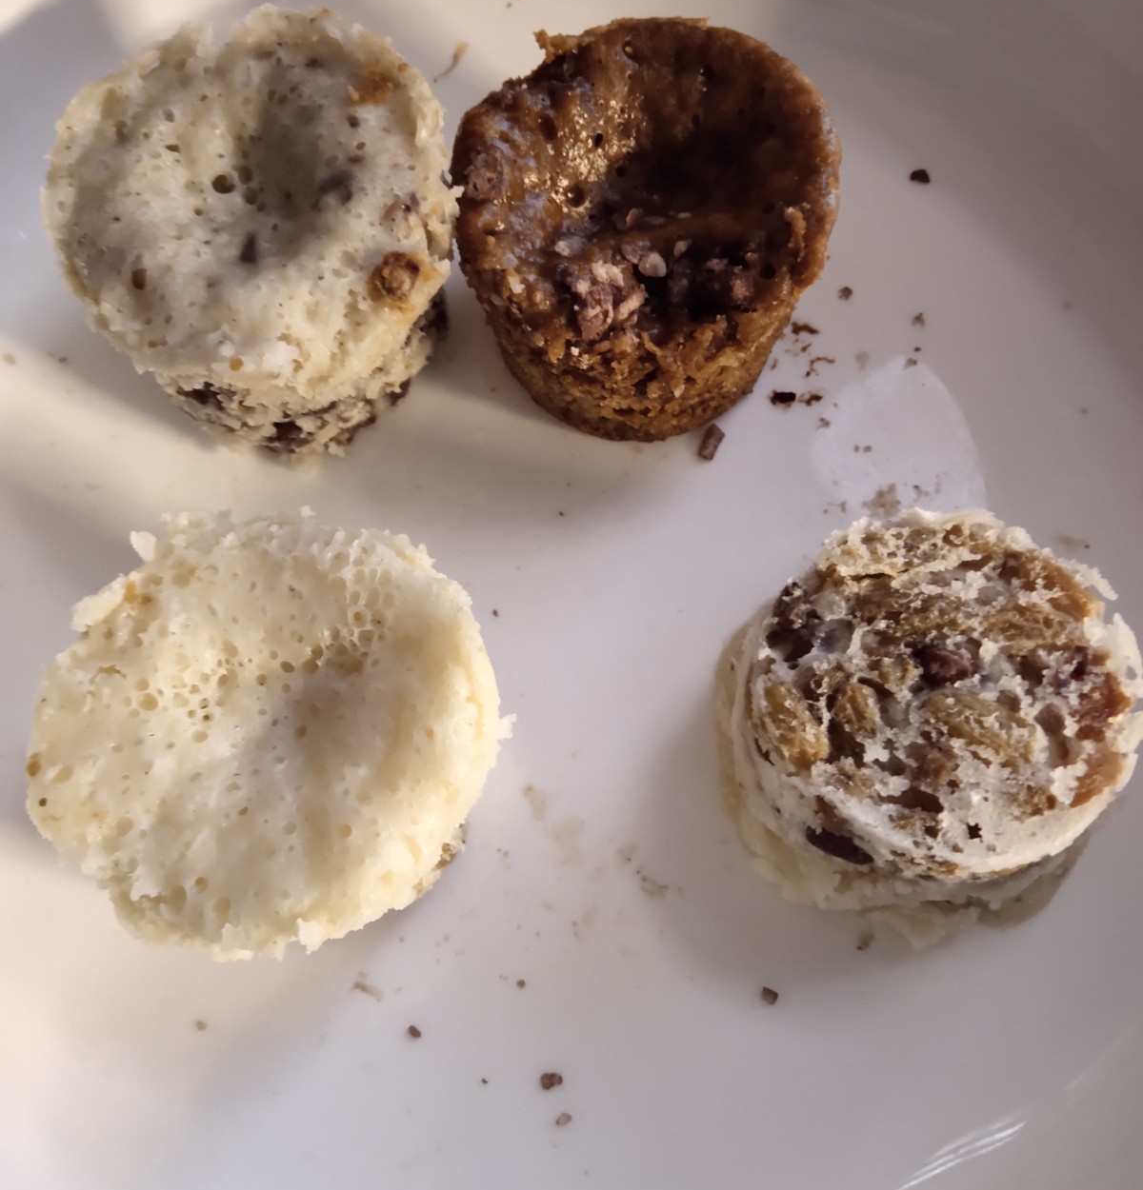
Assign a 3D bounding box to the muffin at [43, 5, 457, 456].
[{"bbox_3d":[-0.044,-0.052,0.180,0.057,0.043,0.057,0,74,1],"label":"muffin"}]

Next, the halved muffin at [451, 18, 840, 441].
[{"bbox_3d":[0.011,-0.054,0.182,0.055,0.040,0.055,0,74,1],"label":"halved muffin"}]

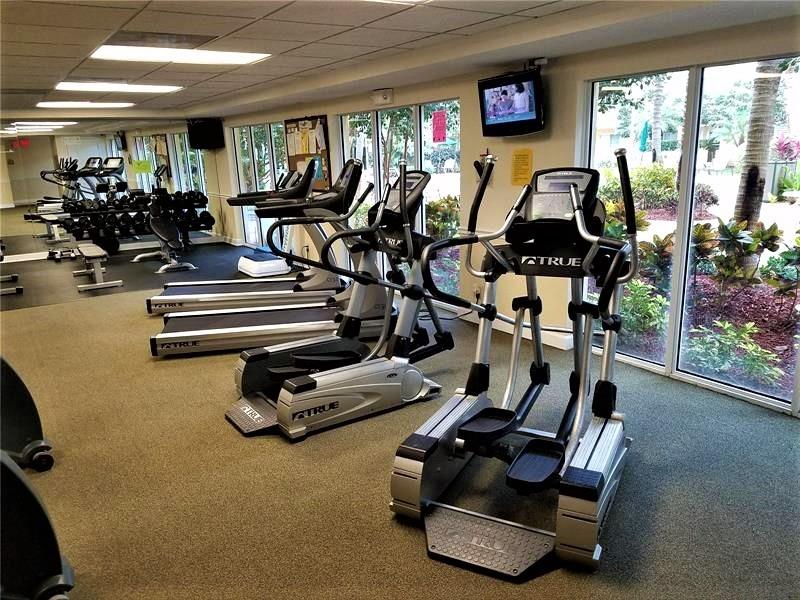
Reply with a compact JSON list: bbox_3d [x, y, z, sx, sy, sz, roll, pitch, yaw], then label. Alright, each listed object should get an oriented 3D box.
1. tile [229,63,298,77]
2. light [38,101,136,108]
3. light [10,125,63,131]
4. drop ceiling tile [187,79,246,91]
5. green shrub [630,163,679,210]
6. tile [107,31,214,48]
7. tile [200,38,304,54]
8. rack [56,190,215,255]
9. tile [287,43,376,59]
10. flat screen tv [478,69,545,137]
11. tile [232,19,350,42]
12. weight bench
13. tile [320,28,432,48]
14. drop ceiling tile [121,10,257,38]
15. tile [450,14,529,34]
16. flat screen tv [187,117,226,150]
[{"bbox_3d":[-1.203,-2.087,5.457,0.610,0.020,0.610,-12,17,-33],"label":"tile"},{"bbox_3d":[-4.382,-2.759,8.414,1.220,0.070,0.610,-12,17,-33],"label":"light"},{"bbox_3d":[-8.787,-4.176,14.546,1.220,0.070,0.610,-12,17,-33],"label":"light"},{"bbox_3d":[-1.893,-2.314,6.436,0.610,0.020,0.610,-12,17,-33],"label":"drop ceiling tile"},{"bbox_3d":[5.460,-2.430,12.900,1.000,1.050,1.100,-12,17,-33],"label":"green shrub"},{"bbox_3d":[-1.523,-1.656,3.819,0.610,0.030,0.610,-12,17,-33],"label":"tile"},{"bbox_3d":[-1.017,-1.754,4.148,0.610,0.020,0.610,-12,17,-33],"label":"tile"},{"bbox_3d":[-4.365,-1.287,10.122,2.280,0.930,0.560,-12,17,-33],"label":"rack"},{"bbox_3d":[-0.514,-1.859,4.477,0.610,0.020,0.610,-12,17,-33],"label":"tile"},{"bbox_3d":[0.855,-1.480,4.503,0.500,0.430,0.110,11,28,41],"label":"flat screen tv"},{"bbox_3d":[-0.672,-1.641,3.660,0.600,0.020,0.600,-12,17,-33],"label":"tile"},{"bbox_3d":[-4.176,-0.450,8.170,0.500,0.440,1.250,-12,17,-33],"label":"weight bench"},{"bbox_3d":[-0.169,-1.747,3.993,0.600,0.020,0.600,-12,17,-33],"label":"tile"},{"bbox_3d":[-1.175,-1.535,3.326,0.600,0.020,0.600,-12,17,-33],"label":"drop ceiling tile"},{"bbox_3d":[0.542,-1.707,3.714,0.250,0.030,0.610,-12,17,-33],"label":"tile"},{"bbox_3d":[-3.285,-2.818,10.200,0.570,0.470,0.140,-4,22,-6],"label":"flat screen tv"}]

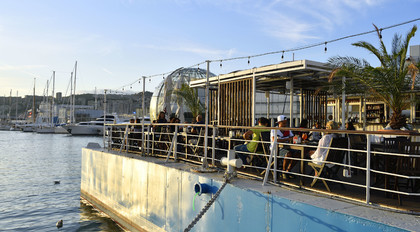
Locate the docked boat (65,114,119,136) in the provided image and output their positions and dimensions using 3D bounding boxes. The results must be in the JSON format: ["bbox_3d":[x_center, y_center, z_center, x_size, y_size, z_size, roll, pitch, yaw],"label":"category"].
[{"bbox_3d":[-29.800,2.300,101.000,19.500,6.000,5.200,0,-1,-17],"label":"docked boat"}]

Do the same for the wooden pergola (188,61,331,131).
[{"bbox_3d":[3.150,0.000,14.800,5.300,3.000,6.800,1,-1,-32],"label":"wooden pergola"}]

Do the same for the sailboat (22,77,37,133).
[{"bbox_3d":[-66.800,-4.000,138.000,3.800,19.300,12.000,0,-1,9],"label":"sailboat"}]

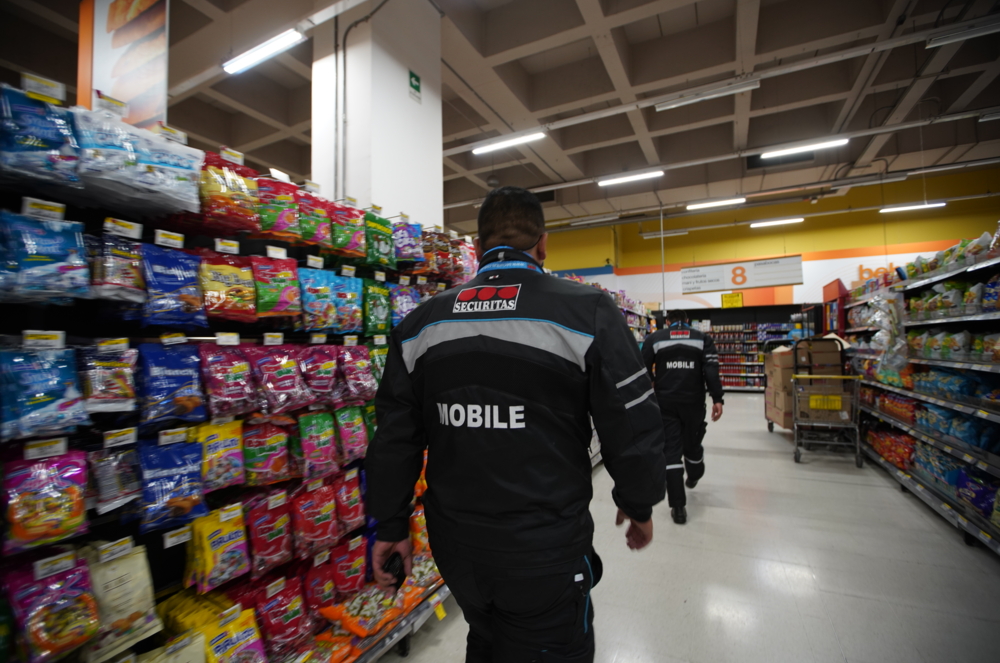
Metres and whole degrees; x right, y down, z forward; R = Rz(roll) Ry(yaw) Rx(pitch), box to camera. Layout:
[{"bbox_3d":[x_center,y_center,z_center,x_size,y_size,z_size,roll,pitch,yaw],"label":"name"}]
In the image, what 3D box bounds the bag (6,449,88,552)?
[{"bbox_3d":[-1.083,0.408,1.062,0.050,0.207,0.143,-1,-2,27],"label":"bag"}]

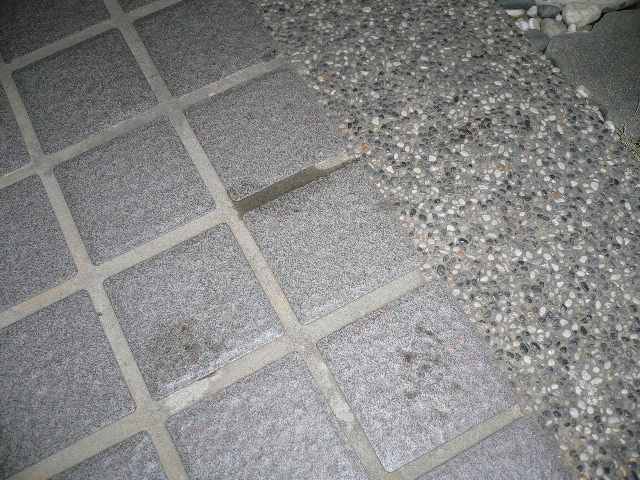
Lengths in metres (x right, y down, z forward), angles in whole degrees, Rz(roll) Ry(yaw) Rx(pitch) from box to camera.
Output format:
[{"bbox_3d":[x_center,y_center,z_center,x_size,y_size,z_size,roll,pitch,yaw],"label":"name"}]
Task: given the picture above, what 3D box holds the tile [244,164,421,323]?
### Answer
[{"bbox_3d":[0.013,0.001,0.727,0.150,0.015,0.150,-26,66,-11],"label":"tile"}]

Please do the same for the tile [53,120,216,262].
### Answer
[{"bbox_3d":[-0.216,-0.058,0.763,0.150,0.015,0.150,-26,66,-11],"label":"tile"}]

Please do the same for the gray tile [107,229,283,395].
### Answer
[{"bbox_3d":[-0.137,0.075,0.696,0.150,0.015,0.150,-26,66,-11],"label":"gray tile"}]

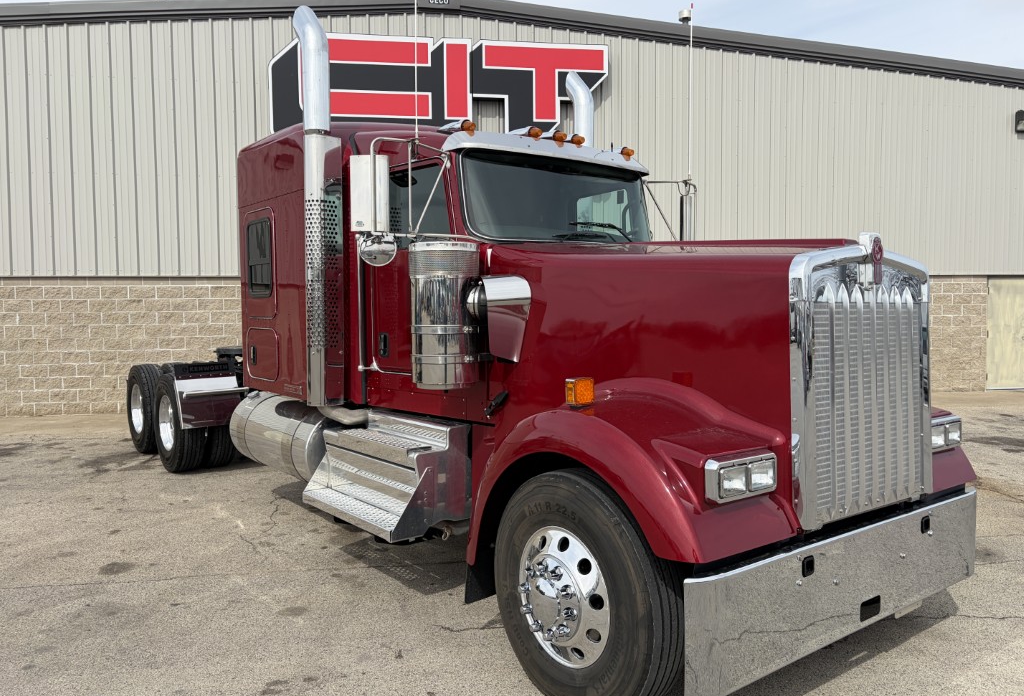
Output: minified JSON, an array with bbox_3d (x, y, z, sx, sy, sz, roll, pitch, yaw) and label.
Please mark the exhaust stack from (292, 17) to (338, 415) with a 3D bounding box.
[{"bbox_3d":[-1.369,-0.961,5.314,0.210,2.710,0.350,-1,3,-38],"label":"exhaust stack"}]

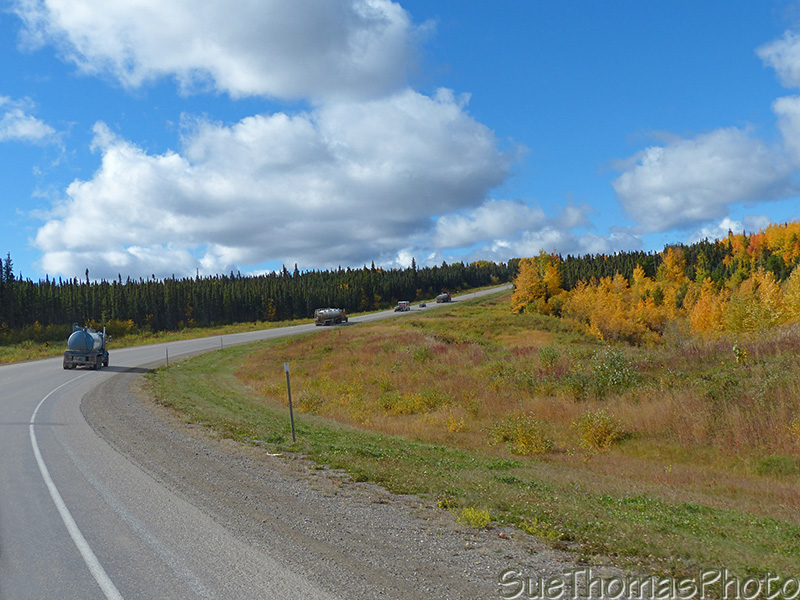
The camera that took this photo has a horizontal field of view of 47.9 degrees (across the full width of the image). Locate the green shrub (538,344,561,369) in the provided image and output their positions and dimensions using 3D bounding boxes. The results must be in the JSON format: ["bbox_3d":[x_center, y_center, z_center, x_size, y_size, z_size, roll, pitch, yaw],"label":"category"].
[{"bbox_3d":[8.294,3.134,50.000,1.220,1.320,1.200,0,-2,9],"label":"green shrub"}]

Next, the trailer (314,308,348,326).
[{"bbox_3d":[-14.482,3.436,190.000,2.550,3.600,14.500,-1,-2,13],"label":"trailer"}]

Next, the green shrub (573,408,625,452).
[{"bbox_3d":[4.845,3.185,22.000,1.270,1.070,1.200,0,-2,12],"label":"green shrub"}]

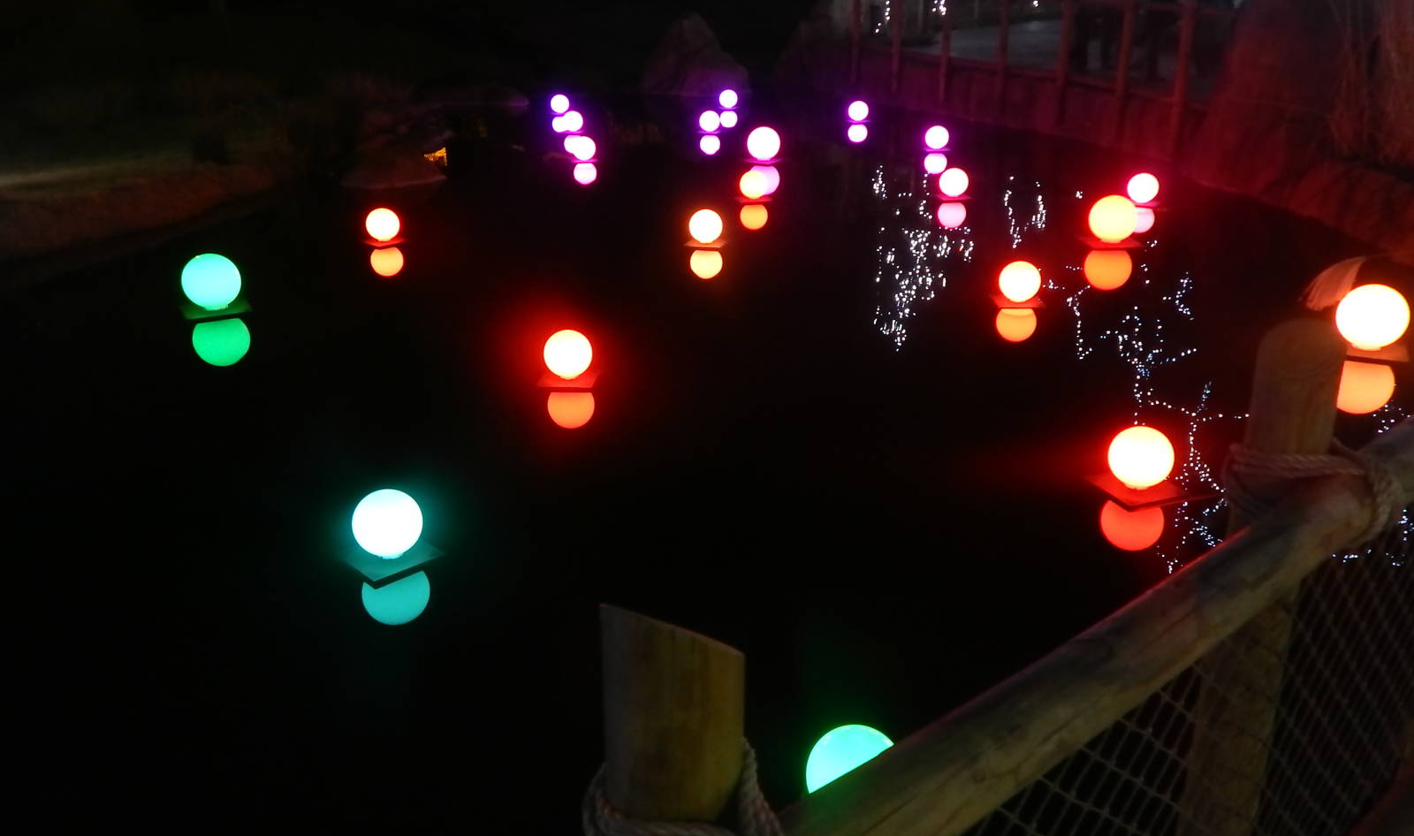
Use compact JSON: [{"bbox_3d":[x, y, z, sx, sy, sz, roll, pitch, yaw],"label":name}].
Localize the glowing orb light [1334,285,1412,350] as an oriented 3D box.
[{"bbox_3d":[4.247,-0.647,7.301,0.400,0.400,0.400,-1,22,0],"label":"glowing orb light"}]

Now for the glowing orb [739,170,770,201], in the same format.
[{"bbox_3d":[0.437,-2.189,10.739,0.250,0.256,0.250,-1,21,0],"label":"glowing orb"}]

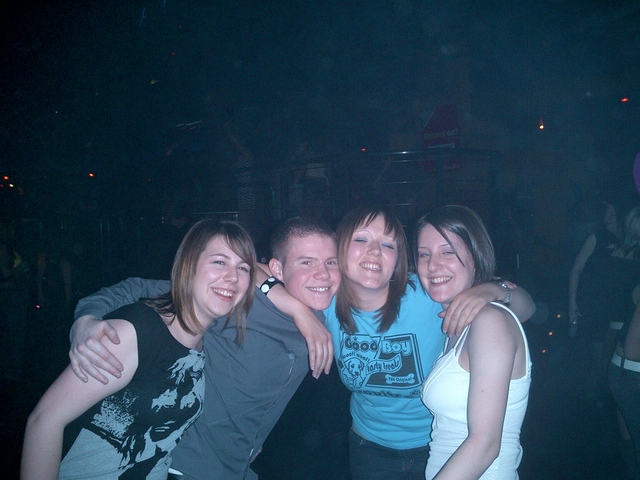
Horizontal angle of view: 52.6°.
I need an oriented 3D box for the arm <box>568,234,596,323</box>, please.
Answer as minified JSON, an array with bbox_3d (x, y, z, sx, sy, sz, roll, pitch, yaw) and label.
[{"bbox_3d":[1.755,0.259,4.350,0.140,0.620,0.125,10,2,17],"label":"arm"}]

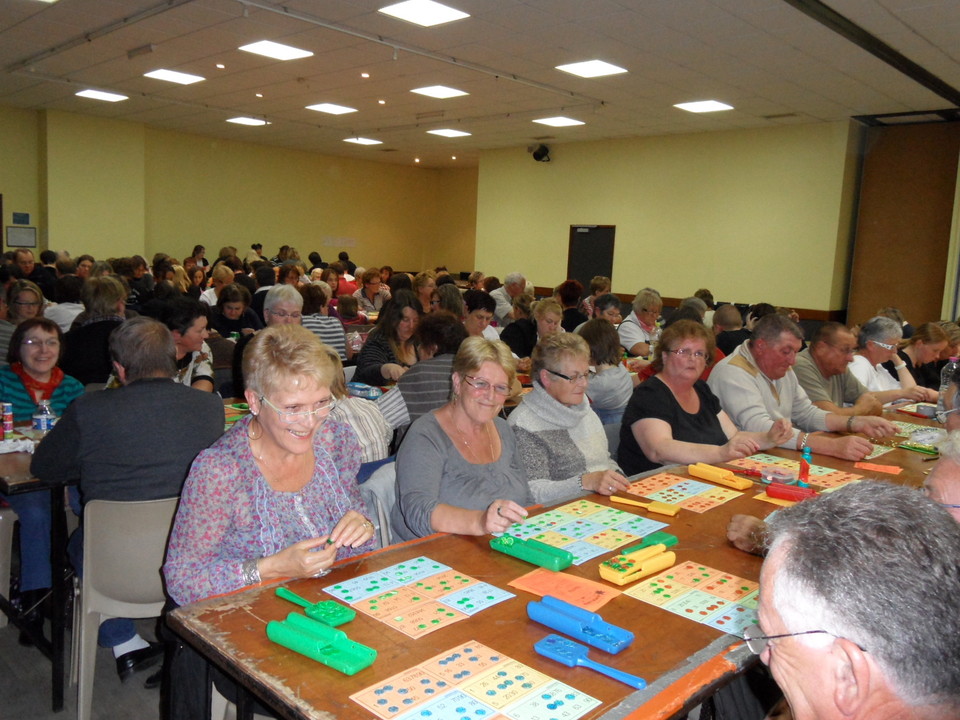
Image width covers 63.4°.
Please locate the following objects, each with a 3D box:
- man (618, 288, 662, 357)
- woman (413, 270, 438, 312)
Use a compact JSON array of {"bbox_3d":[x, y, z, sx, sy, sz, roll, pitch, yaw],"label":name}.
[{"bbox_3d":[1.190,0.097,6.029,0.540,1.320,0.720,-5,11,-44],"label":"man"},{"bbox_3d":[-0.502,-0.157,7.170,0.720,1.329,0.480,9,10,38],"label":"woman"}]

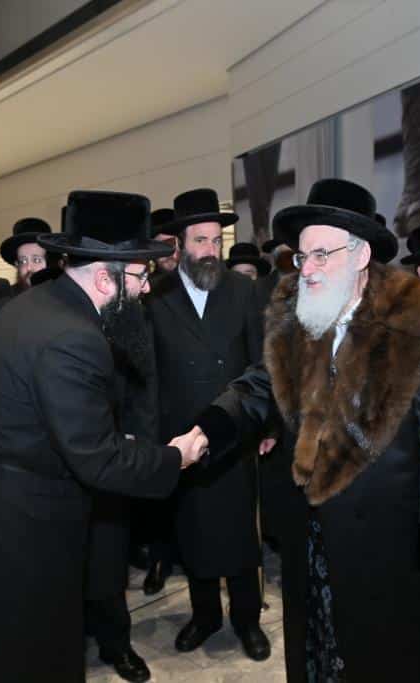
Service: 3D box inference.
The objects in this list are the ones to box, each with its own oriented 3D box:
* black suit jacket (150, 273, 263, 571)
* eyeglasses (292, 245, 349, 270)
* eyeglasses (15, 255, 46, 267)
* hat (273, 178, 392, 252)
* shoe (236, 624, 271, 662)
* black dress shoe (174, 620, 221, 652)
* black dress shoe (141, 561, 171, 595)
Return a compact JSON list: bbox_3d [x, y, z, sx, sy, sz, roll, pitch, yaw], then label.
[{"bbox_3d":[-0.014,0.321,2.770,0.540,1.210,0.330,-1,3,-6],"label":"black suit jacket"},{"bbox_3d":[0.313,-0.232,1.815,0.140,0.045,0.140,-17,10,-28],"label":"eyeglasses"},{"bbox_3d":[-0.889,-0.403,3.400,0.140,0.045,0.140,-1,3,-8],"label":"eyeglasses"},{"bbox_3d":[0.338,-0.329,1.840,0.365,0.135,0.335,8,-3,-30],"label":"hat"},{"bbox_3d":[0.150,1.153,2.730,0.105,0.110,0.290,-1,3,-12],"label":"shoe"},{"bbox_3d":[-0.035,1.154,2.770,0.105,0.110,0.290,1,3,35],"label":"black dress shoe"},{"bbox_3d":[-0.266,1.201,3.537,0.105,0.115,0.290,0,2,7],"label":"black dress shoe"}]

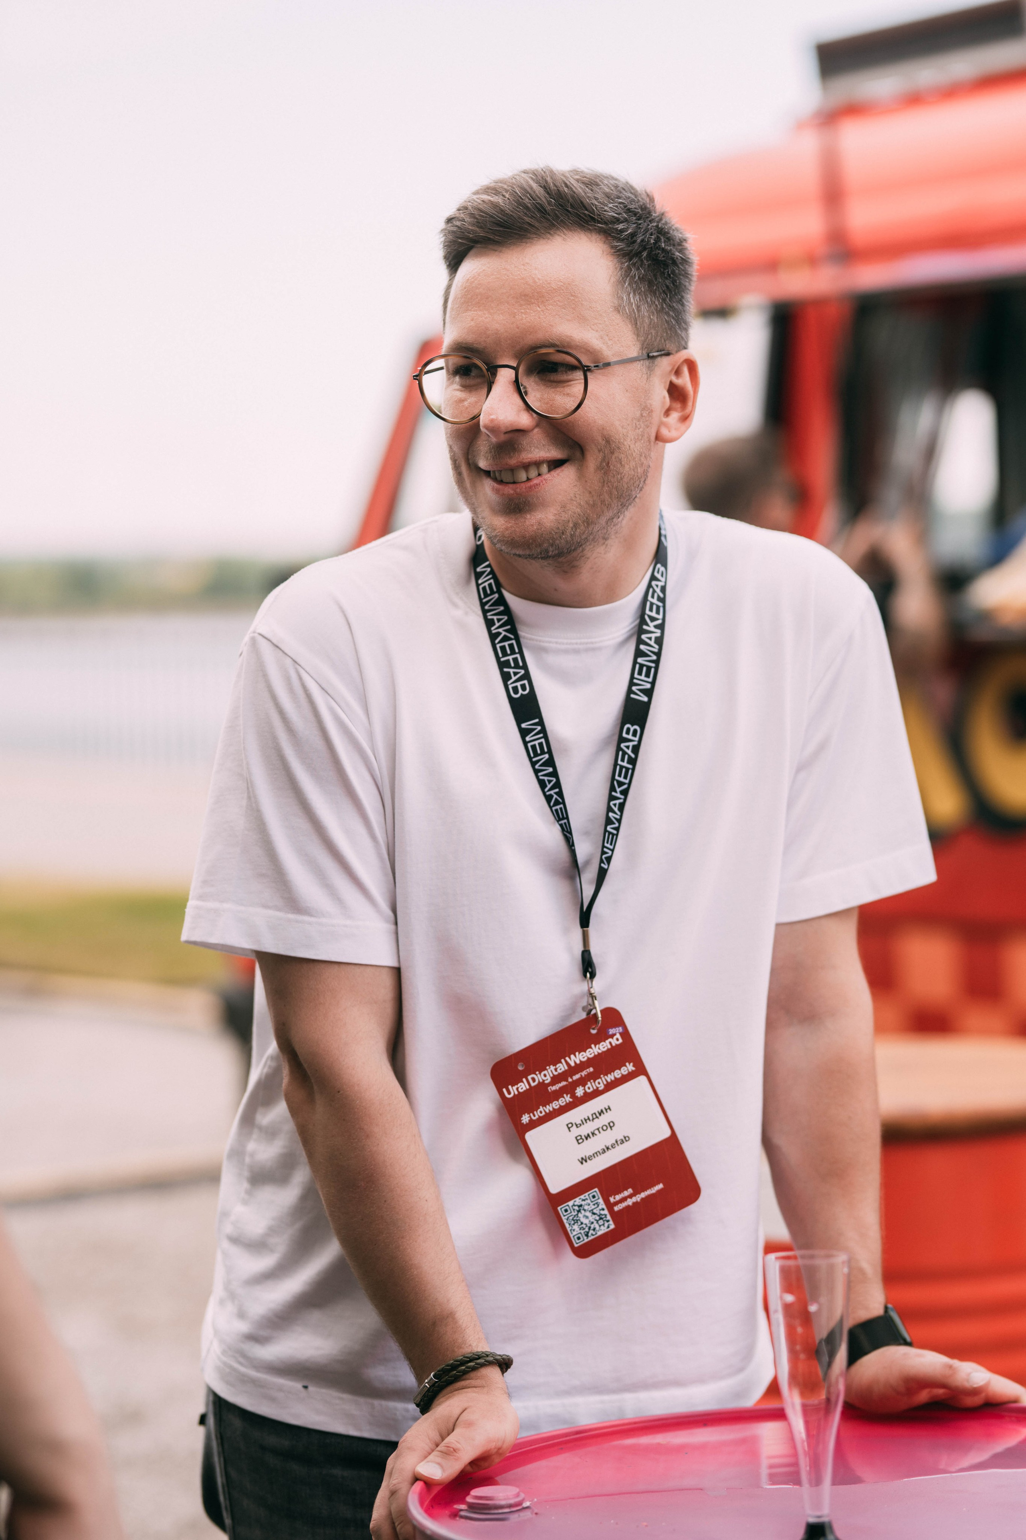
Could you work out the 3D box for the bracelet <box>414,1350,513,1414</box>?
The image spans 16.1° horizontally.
[{"bbox_3d":[-0.032,0.396,2.360,0.071,0.019,0.062,-24,-20,1],"label":"bracelet"}]

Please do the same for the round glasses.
[{"bbox_3d":[0.023,-0.268,2.470,0.140,0.050,0.140,-1,9,30],"label":"round glasses"}]

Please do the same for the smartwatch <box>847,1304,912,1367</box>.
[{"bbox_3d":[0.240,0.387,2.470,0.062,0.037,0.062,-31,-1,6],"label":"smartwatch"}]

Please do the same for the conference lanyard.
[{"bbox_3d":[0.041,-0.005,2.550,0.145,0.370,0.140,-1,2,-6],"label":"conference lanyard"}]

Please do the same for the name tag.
[{"bbox_3d":[0.057,0.249,2.500,0.099,0.152,0.003,-25,-2,-2],"label":"name tag"}]

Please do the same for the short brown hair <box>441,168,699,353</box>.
[{"bbox_3d":[0.038,-0.344,2.530,0.168,0.165,0.200,-1,9,30],"label":"short brown hair"}]

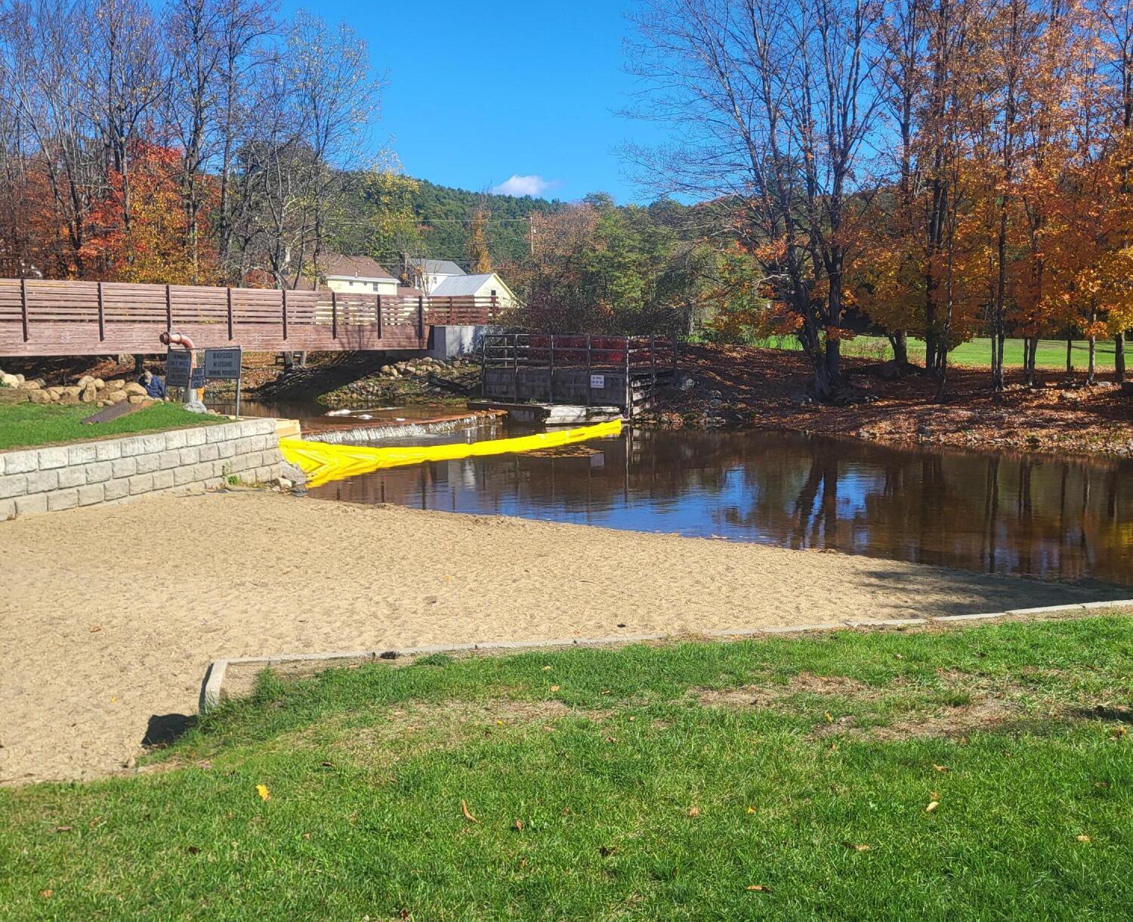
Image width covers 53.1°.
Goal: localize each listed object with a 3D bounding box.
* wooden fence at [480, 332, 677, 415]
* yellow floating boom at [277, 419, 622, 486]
[{"bbox_3d":[0.382,-2.921,38.207,5.900,2.450,2.800,4,8,37],"label":"wooden fence"},{"bbox_3d":[-1.853,-0.502,25.239,1.050,0.700,12.700,3,7,27],"label":"yellow floating boom"}]

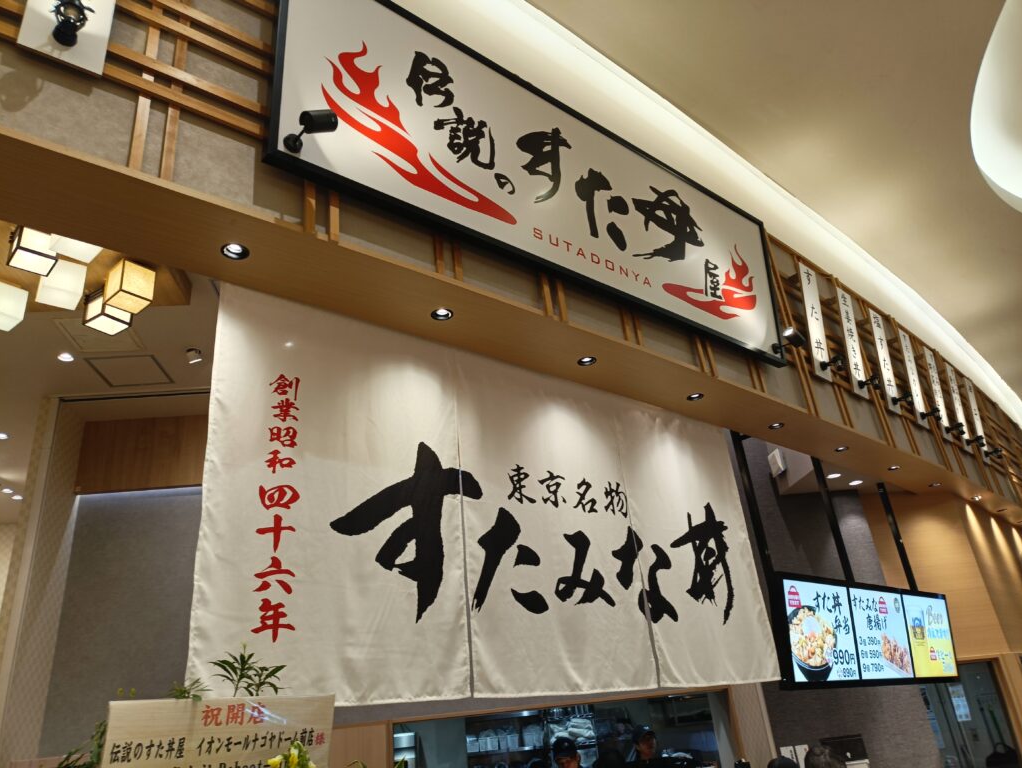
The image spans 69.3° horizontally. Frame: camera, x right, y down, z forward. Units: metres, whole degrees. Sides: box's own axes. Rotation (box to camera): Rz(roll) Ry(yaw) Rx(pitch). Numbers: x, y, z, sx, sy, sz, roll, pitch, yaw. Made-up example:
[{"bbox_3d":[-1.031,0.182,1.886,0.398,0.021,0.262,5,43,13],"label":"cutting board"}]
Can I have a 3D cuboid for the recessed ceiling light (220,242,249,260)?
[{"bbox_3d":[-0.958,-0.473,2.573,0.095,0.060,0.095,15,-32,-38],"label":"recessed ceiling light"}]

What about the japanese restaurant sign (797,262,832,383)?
[{"bbox_3d":[2.067,-0.421,5.041,0.229,0.835,0.030,17,-26,-40],"label":"japanese restaurant sign"}]

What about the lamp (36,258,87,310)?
[{"bbox_3d":[-2.323,-0.514,3.824,0.179,0.172,0.179,14,-31,-36],"label":"lamp"}]

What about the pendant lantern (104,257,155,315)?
[{"bbox_3d":[-2.063,-0.522,4.013,0.174,0.194,0.174,-23,-30,32],"label":"pendant lantern"}]

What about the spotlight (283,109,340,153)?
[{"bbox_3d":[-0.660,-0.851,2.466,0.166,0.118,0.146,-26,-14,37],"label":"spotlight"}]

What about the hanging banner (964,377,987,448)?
[{"bbox_3d":[4.636,0.378,7.363,0.229,0.835,0.030,17,-26,-41],"label":"hanging banner"}]

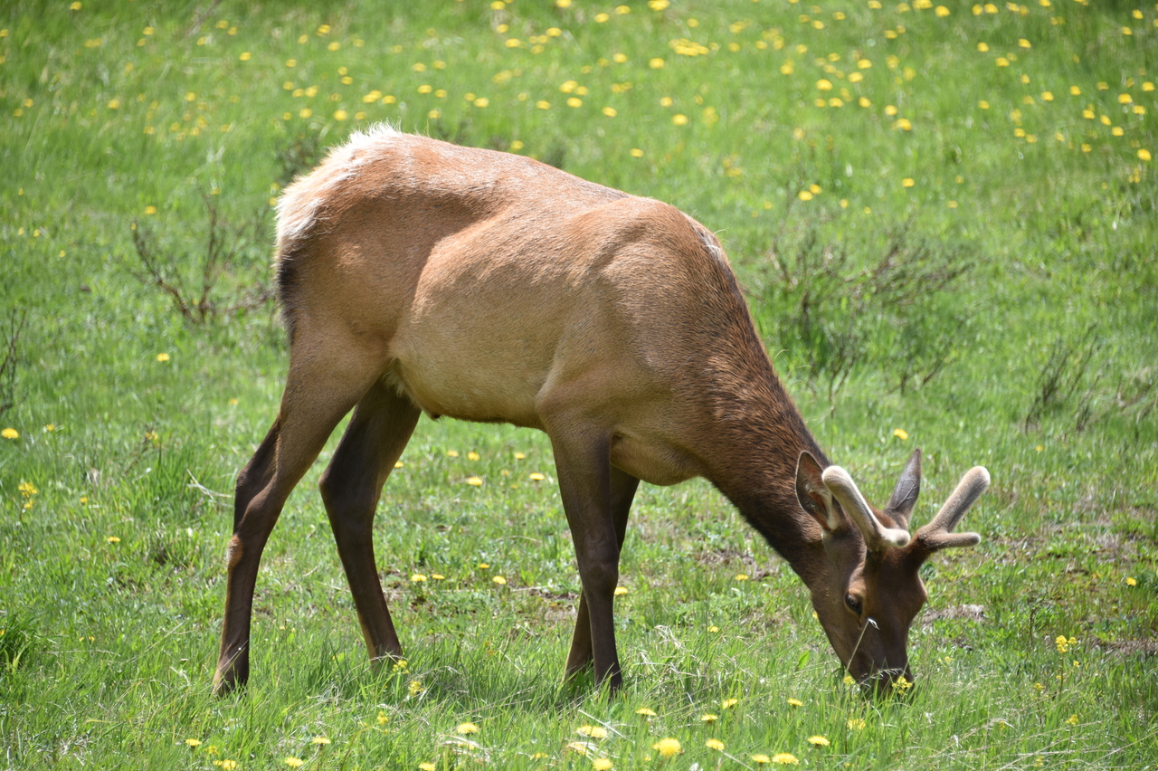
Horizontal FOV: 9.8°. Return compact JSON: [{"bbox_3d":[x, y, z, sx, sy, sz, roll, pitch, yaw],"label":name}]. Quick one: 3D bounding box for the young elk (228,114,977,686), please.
[{"bbox_3d":[0.047,0.067,14.900,1.660,1.250,0.500,1,8,11],"label":"young elk"}]

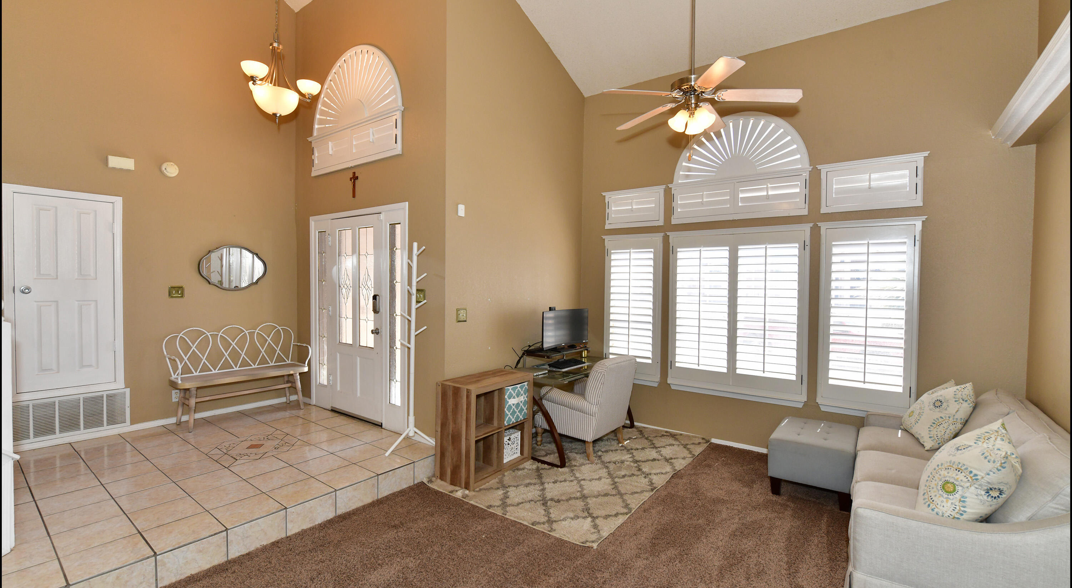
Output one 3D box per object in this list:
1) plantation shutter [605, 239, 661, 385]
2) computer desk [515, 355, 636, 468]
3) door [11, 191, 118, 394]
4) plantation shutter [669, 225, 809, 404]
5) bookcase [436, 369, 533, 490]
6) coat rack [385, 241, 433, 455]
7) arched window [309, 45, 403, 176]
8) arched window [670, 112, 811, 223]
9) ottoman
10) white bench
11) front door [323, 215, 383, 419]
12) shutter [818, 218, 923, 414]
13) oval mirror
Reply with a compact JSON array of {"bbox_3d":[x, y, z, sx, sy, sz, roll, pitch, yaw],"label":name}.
[{"bbox_3d":[1.077,0.152,5.313,0.710,1.620,0.080,2,2,38],"label":"plantation shutter"},{"bbox_3d":[0.359,1.073,4.788,0.740,0.755,1.480,2,2,38],"label":"computer desk"},{"bbox_3d":[-4.003,-0.006,4.069,0.045,1.620,0.610,1,2,39],"label":"door"},{"bbox_3d":[1.927,0.177,4.660,1.330,1.620,0.080,2,2,38],"label":"plantation shutter"},{"bbox_3d":[-0.416,1.077,3.963,0.388,0.758,0.763,1,2,35],"label":"bookcase"},{"bbox_3d":[-1.037,0.432,3.949,0.450,1.720,0.430,1,2,39],"label":"coat rack"},{"bbox_3d":[-1.825,-1.841,4.760,1.660,1.130,0.080,2,2,38],"label":"arched window"},{"bbox_3d":[1.935,-1.230,4.631,1.290,1.010,0.080,2,2,38],"label":"arched window"},{"bbox_3d":[2.183,1.296,3.722,0.540,0.430,0.720,2,2,38],"label":"ottoman"},{"bbox_3d":[-3.011,0.795,4.906,0.460,0.920,1.235,1,2,39],"label":"white bench"},{"bbox_3d":[-1.820,0.236,4.844,0.930,2.030,0.060,2,2,38],"label":"front door"},{"bbox_3d":[2.780,0.201,4.003,0.720,1.620,0.080,2,2,38],"label":"shutter"},{"bbox_3d":[-3.183,-0.275,5.039,0.035,0.476,0.635,1,2,39],"label":"oval mirror"}]

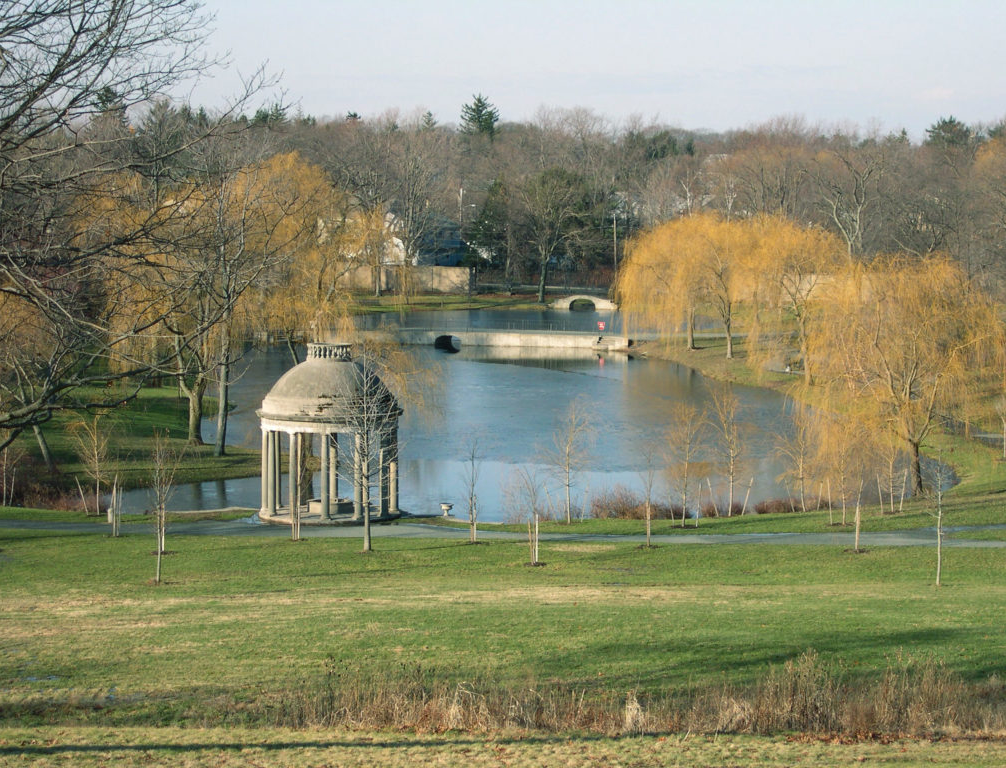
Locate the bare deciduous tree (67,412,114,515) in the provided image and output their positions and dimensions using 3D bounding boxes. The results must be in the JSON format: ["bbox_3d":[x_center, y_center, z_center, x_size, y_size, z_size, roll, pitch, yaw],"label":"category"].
[{"bbox_3d":[-18.877,3.730,124.542,2.110,4.670,2.110,0,4,0],"label":"bare deciduous tree"}]

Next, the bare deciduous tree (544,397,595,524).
[{"bbox_3d":[2.965,3.411,121.358,2.320,5.710,2.320,0,4,0],"label":"bare deciduous tree"}]

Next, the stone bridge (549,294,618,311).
[{"bbox_3d":[9.379,-9.615,318.272,7.920,1.750,2.500,0,4,0],"label":"stone bridge"}]

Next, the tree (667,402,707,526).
[{"bbox_3d":[8.129,3.547,119.901,1.760,5.460,1.760,0,4,0],"label":"tree"}]

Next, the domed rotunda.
[{"bbox_3d":[-7.905,2.147,123.696,6.520,7.850,6.520,0,4,0],"label":"domed rotunda"}]

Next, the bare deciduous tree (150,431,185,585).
[{"bbox_3d":[-11.342,4.175,92.000,1.220,5.210,1.220,0,4,0],"label":"bare deciduous tree"}]

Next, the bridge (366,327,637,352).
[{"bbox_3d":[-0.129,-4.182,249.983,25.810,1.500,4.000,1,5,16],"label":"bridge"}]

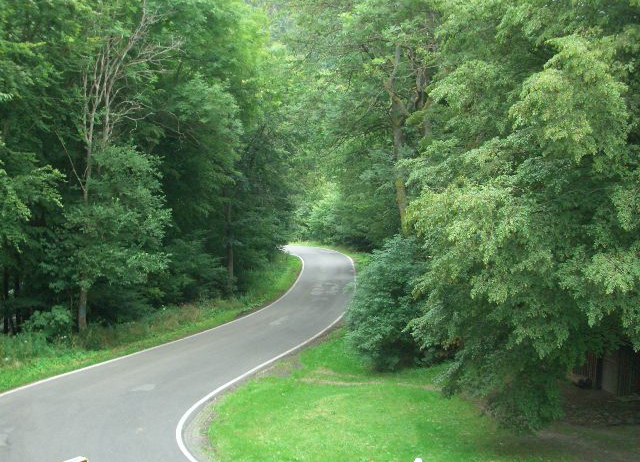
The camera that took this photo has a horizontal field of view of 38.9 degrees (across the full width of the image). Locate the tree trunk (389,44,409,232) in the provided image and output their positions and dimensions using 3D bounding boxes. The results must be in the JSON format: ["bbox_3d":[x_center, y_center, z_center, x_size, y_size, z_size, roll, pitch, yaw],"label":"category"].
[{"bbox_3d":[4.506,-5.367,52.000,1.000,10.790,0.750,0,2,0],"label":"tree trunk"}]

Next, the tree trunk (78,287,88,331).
[{"bbox_3d":[-9.659,3.206,37.000,0.380,1.800,0.360,0,2,0],"label":"tree trunk"}]

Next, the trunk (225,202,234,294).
[{"bbox_3d":[-5.395,1.043,54.000,0.530,5.360,0.480,0,2,0],"label":"trunk"}]

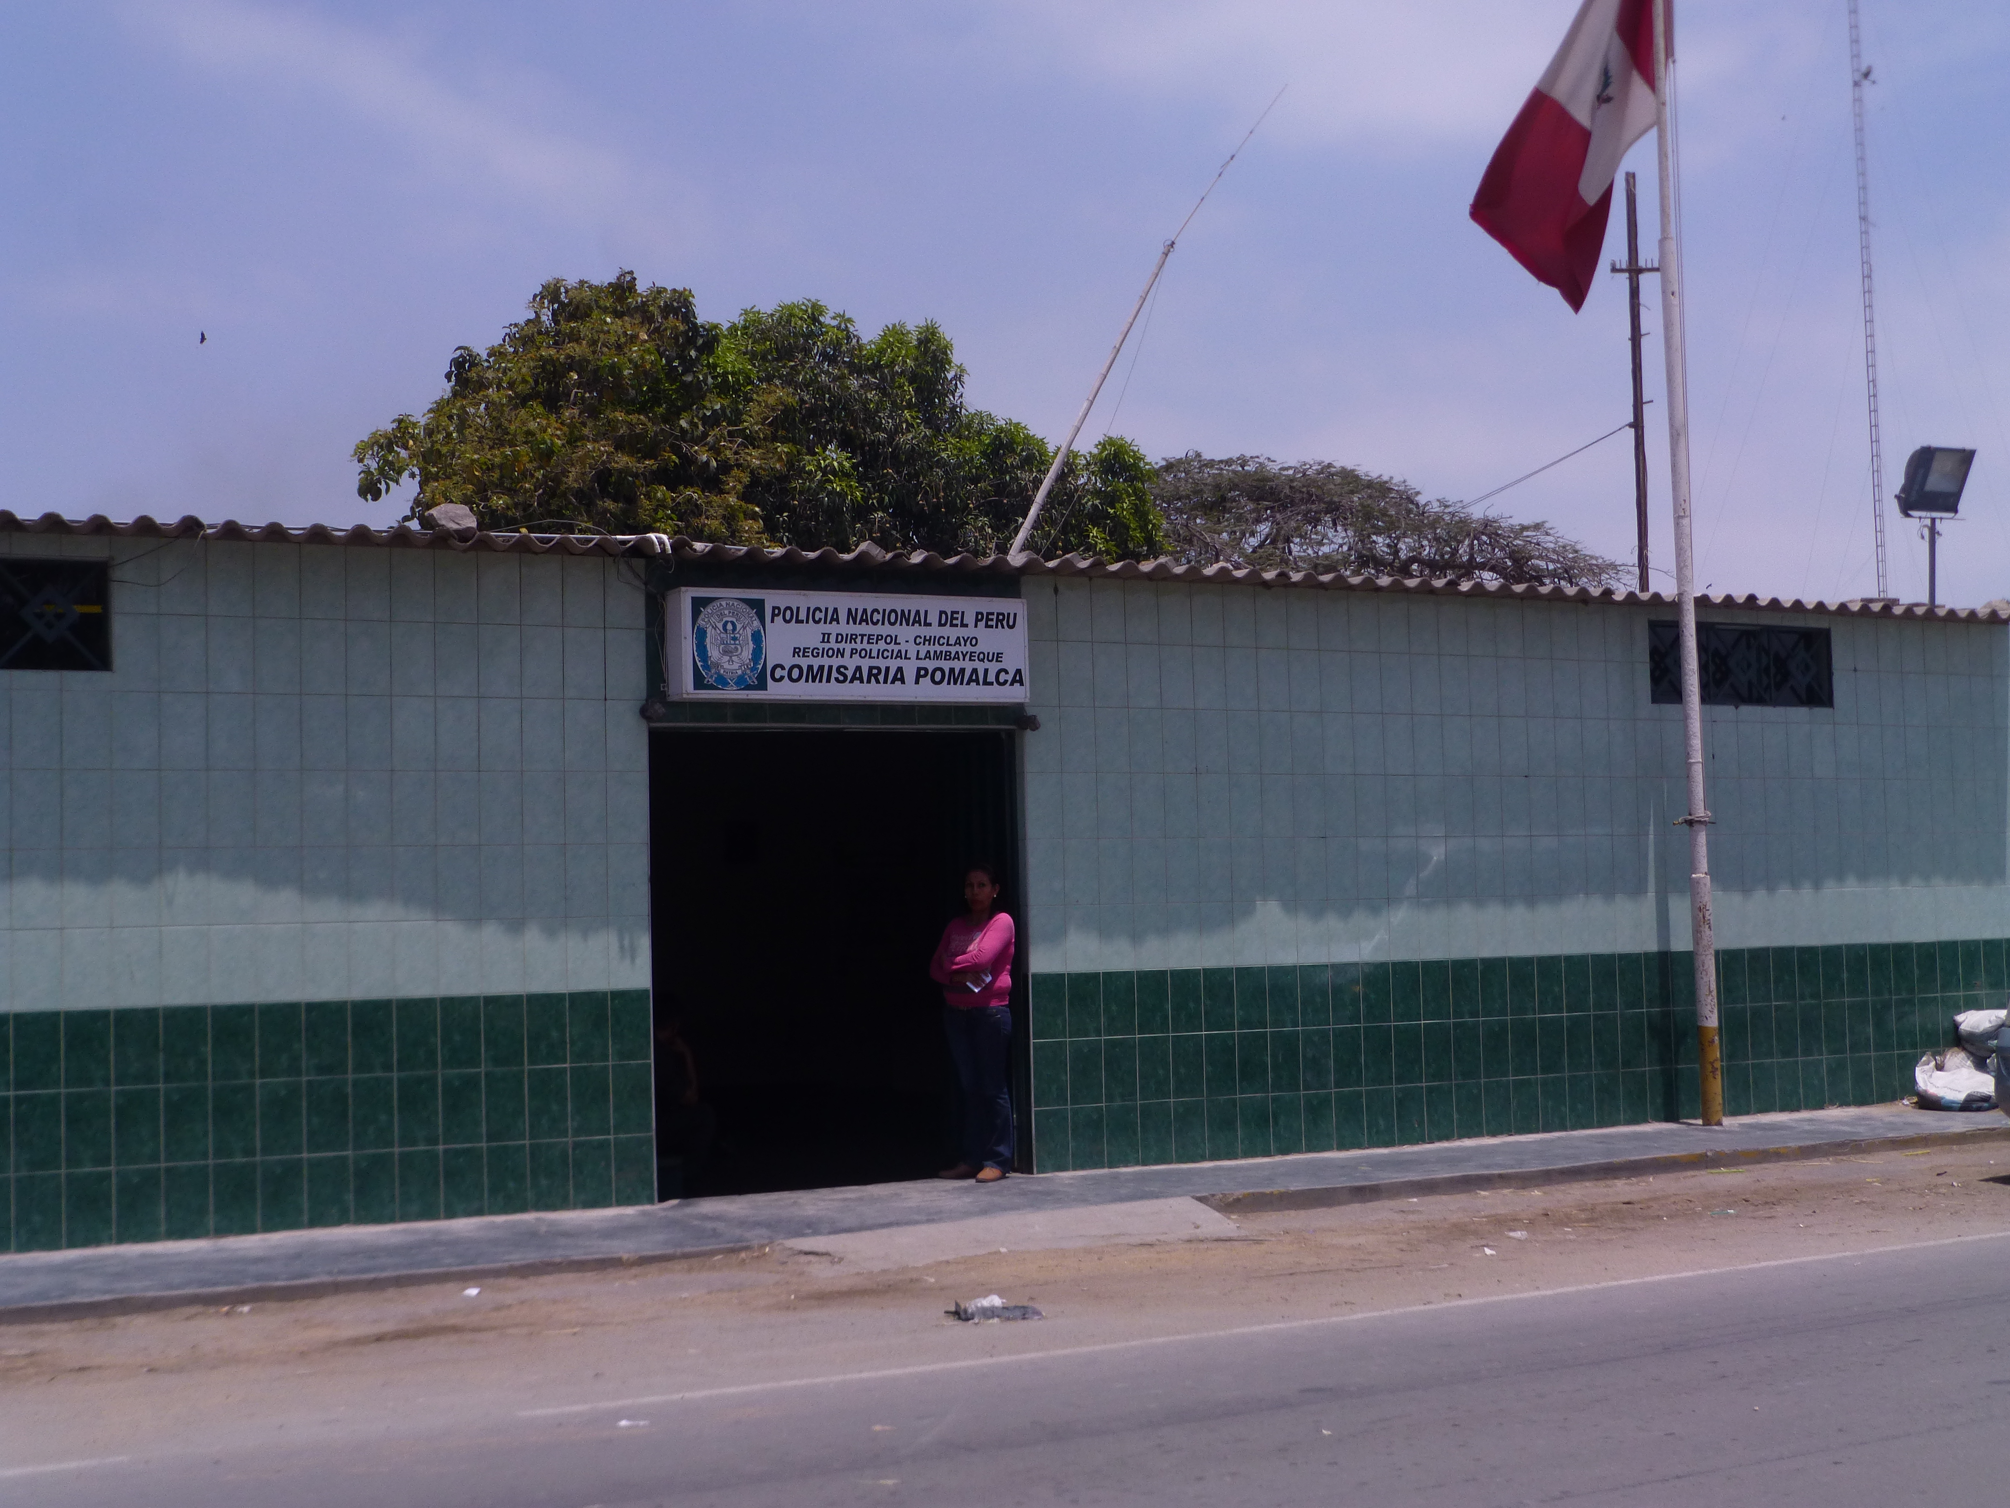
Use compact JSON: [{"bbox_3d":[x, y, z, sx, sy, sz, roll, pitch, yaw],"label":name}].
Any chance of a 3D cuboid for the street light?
[{"bbox_3d":[5.994,-1.451,17.583,0.460,1.013,0.230,1,-4,-31],"label":"street light"}]

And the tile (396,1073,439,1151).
[{"bbox_3d":[-2.549,1.546,11.837,0.198,0.326,0.010,1,-4,-30],"label":"tile"}]

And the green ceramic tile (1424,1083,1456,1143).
[{"bbox_3d":[2.320,1.917,14.578,0.198,0.306,0.010,1,-4,-30],"label":"green ceramic tile"}]

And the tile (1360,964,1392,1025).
[{"bbox_3d":[1.893,1.221,13.904,0.192,0.314,0.010,1,-4,-31],"label":"tile"}]

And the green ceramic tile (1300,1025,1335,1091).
[{"bbox_3d":[1.649,1.619,14.439,0.198,0.330,0.010,0,-4,-29],"label":"green ceramic tile"}]

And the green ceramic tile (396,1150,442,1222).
[{"bbox_3d":[-2.453,1.805,11.432,0.189,0.294,0.010,1,-4,-29],"label":"green ceramic tile"}]

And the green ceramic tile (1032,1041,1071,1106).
[{"bbox_3d":[0.229,1.586,13.514,0.202,0.328,0.010,1,-4,-31],"label":"green ceramic tile"}]

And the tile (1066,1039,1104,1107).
[{"bbox_3d":[0.390,1.518,12.972,0.192,0.314,0.010,1,-4,-31],"label":"tile"}]

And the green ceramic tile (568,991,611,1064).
[{"bbox_3d":[-1.902,1.256,12.488,0.198,0.330,0.010,0,-4,-29],"label":"green ceramic tile"}]

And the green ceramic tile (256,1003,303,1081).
[{"bbox_3d":[-3.135,1.240,11.808,0.201,0.332,0.009,1,-4,-30],"label":"green ceramic tile"}]

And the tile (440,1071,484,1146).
[{"bbox_3d":[-2.427,1.580,12.197,0.201,0.332,0.009,1,-4,-30],"label":"tile"}]

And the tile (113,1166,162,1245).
[{"bbox_3d":[-3.612,1.884,11.377,0.199,0.319,0.010,0,-4,-29],"label":"tile"}]

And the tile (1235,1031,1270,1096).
[{"bbox_3d":[1.297,1.615,14.243,0.198,0.330,0.010,0,-4,-29],"label":"tile"}]

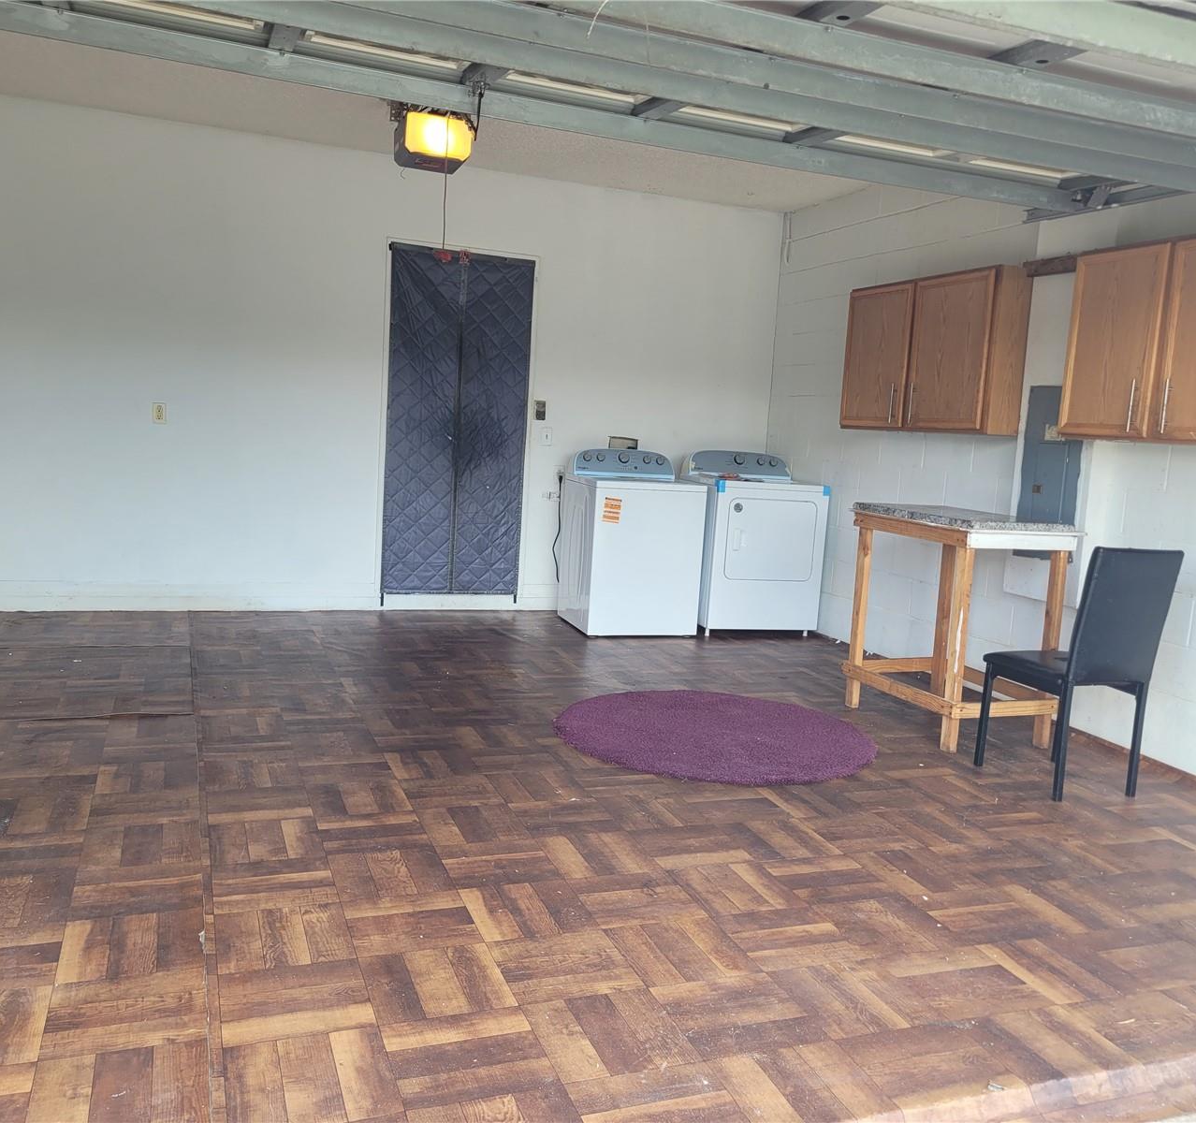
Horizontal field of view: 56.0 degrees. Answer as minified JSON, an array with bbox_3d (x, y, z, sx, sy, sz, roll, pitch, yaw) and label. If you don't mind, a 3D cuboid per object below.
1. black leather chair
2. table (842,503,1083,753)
[{"bbox_3d":[1.796,0.386,4.254,0.420,0.930,0.550,1,7,-19],"label":"black leather chair"},{"bbox_3d":[1.583,0.264,5.061,0.600,0.953,0.900,1,7,-20],"label":"table"}]

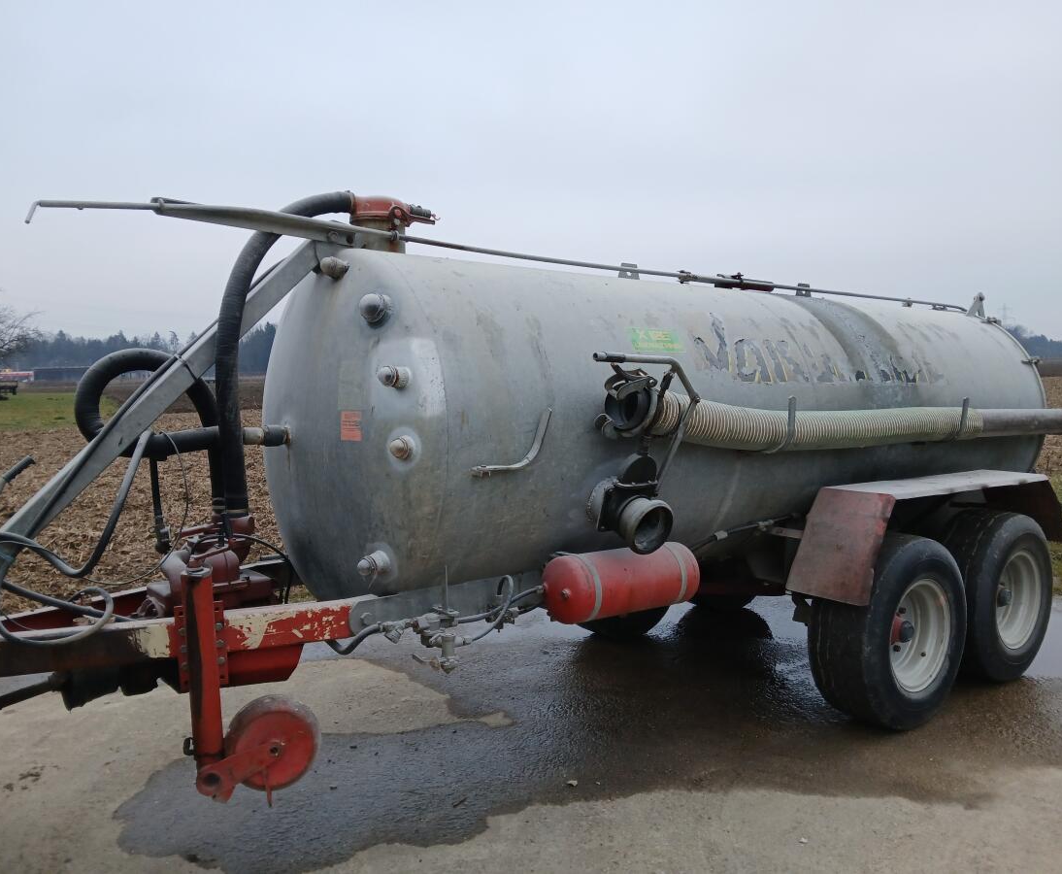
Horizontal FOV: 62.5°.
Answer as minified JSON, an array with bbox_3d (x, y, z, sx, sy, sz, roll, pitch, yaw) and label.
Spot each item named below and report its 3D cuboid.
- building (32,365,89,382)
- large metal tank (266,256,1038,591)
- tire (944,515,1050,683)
[{"bbox_3d":[-132.448,-18.029,250.000,20.000,4.600,10.000,-3,5,-28],"label":"building"},{"bbox_3d":[1.056,-0.086,4.820,4.943,1.424,1.424,-2,4,-37],"label":"large metal tank"},{"bbox_3d":[2.515,0.862,4.801,0.878,0.878,0.345,-4,5,-37],"label":"tire"}]

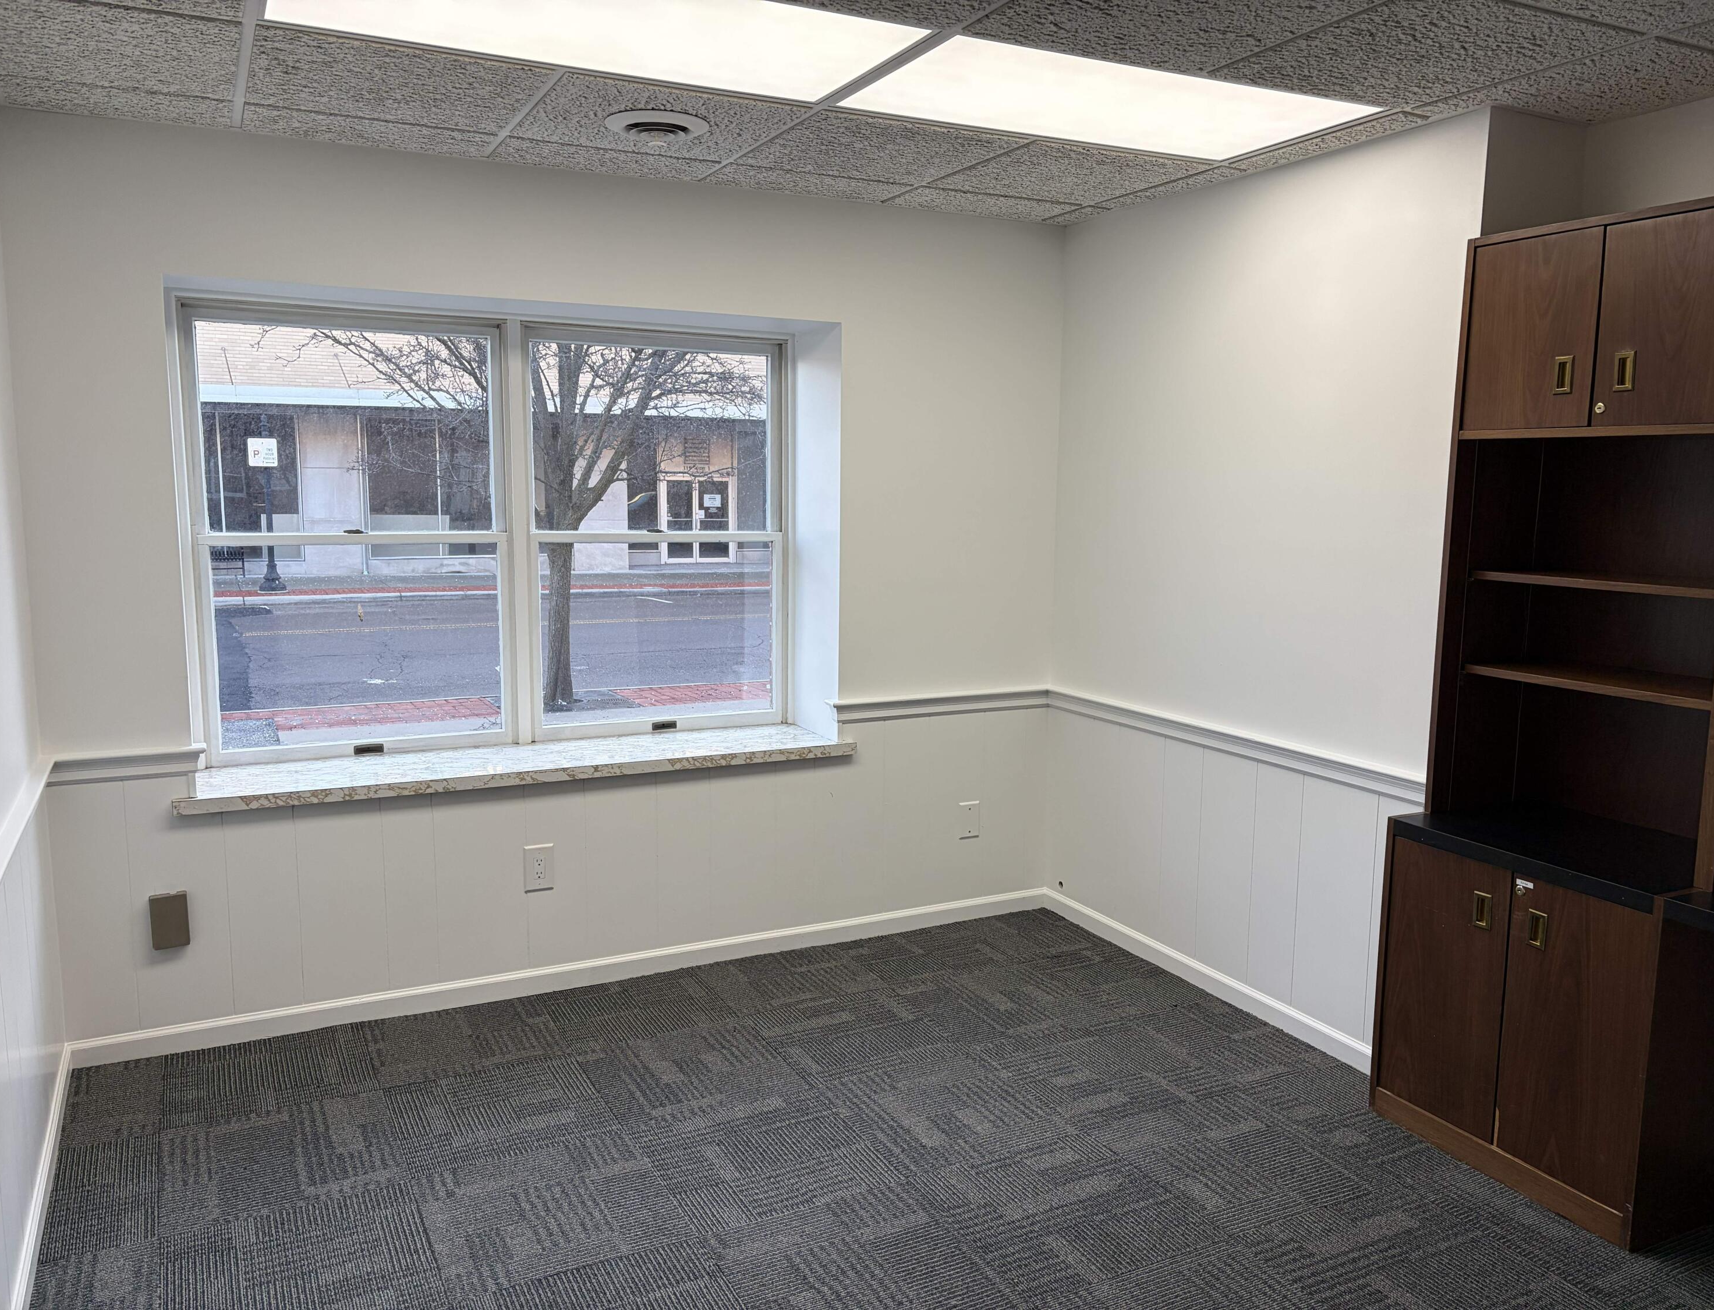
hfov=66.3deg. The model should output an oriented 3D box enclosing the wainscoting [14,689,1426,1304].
[{"bbox_3d":[-0.316,0.707,3.354,3.085,0.816,1.640,-3,9,-26],"label":"wainscoting"}]

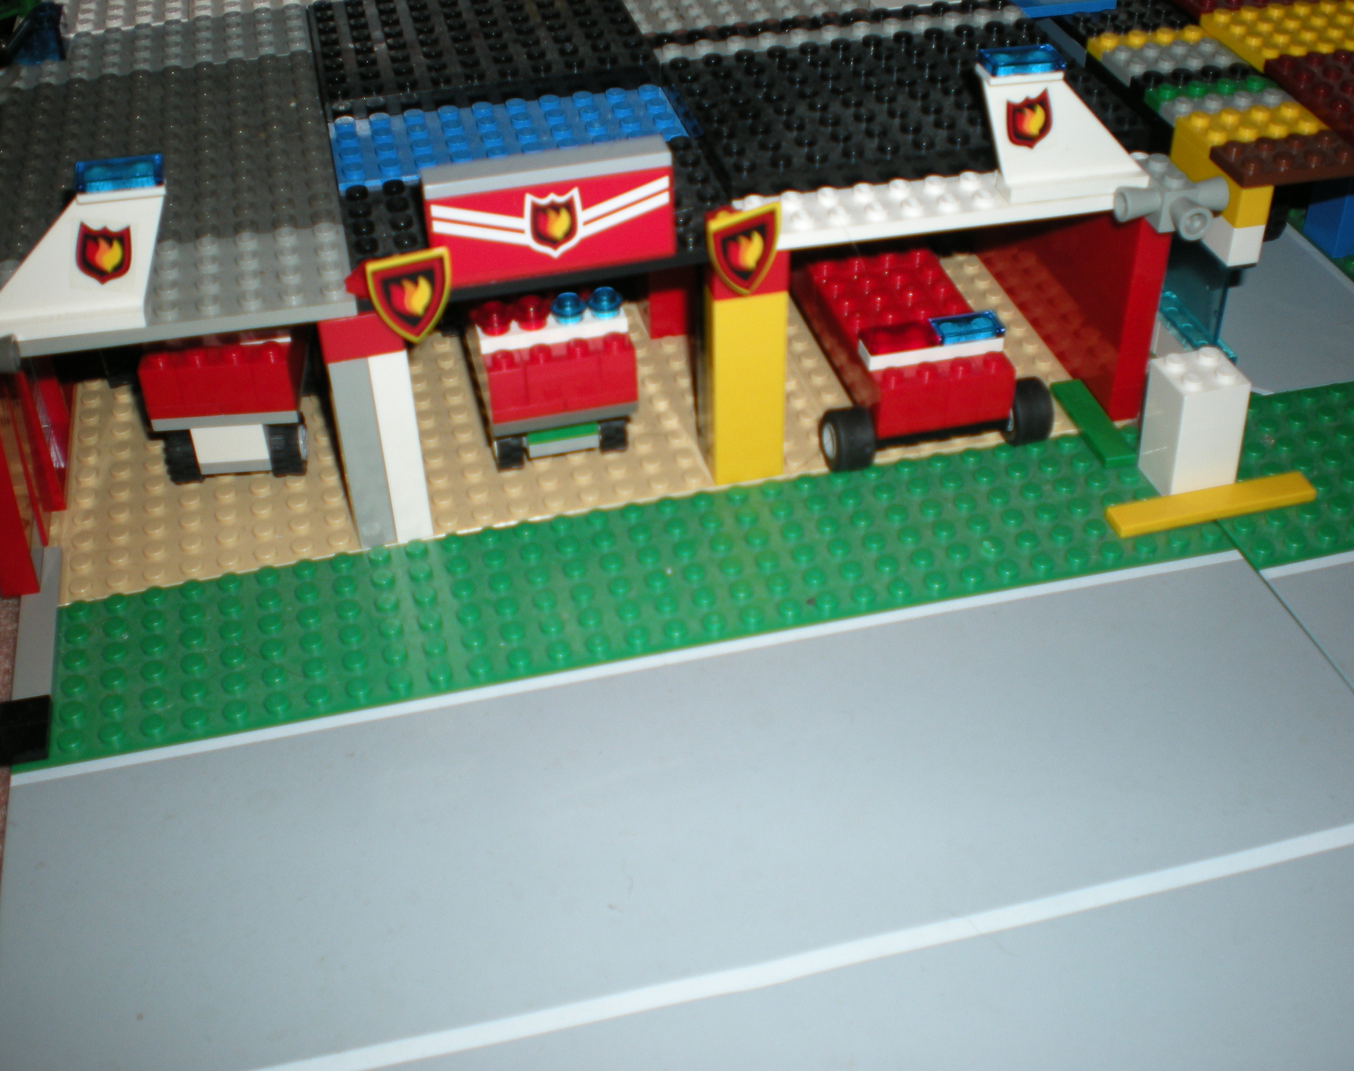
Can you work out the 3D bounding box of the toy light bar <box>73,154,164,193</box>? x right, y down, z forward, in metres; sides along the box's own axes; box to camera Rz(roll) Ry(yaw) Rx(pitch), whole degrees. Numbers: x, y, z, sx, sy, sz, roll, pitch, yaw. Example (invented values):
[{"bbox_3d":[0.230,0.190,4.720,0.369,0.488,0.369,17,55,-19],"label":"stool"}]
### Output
[{"bbox_3d":[-0.100,-0.065,0.282,0.016,0.003,0.008,-9,39,-8],"label":"toy light bar"}]

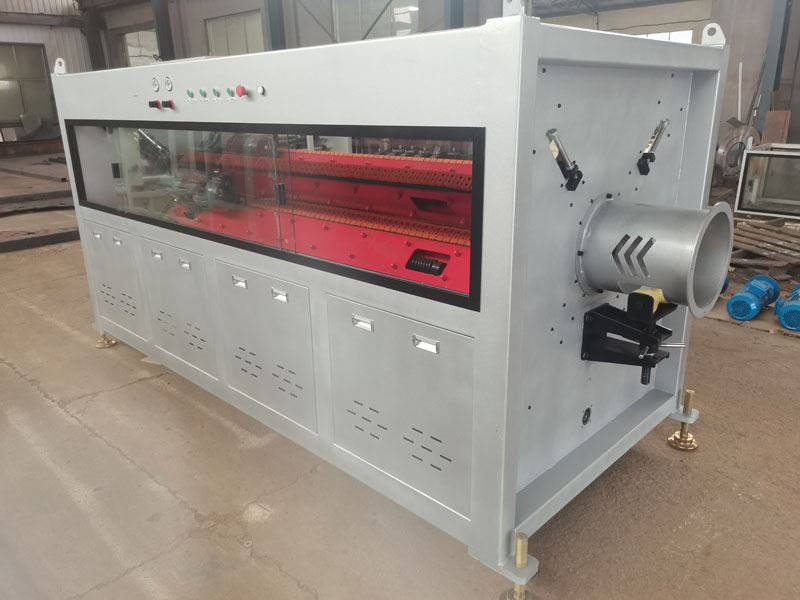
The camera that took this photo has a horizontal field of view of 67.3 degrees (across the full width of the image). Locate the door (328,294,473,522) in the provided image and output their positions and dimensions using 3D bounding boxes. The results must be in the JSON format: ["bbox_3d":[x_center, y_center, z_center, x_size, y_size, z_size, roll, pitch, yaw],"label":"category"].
[{"bbox_3d":[-0.016,0.351,2.112,0.689,0.644,0.020,16,24,42],"label":"door"}]

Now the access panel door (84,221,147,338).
[{"bbox_3d":[-1.748,-0.139,3.709,0.700,0.644,0.020,16,24,42],"label":"access panel door"}]

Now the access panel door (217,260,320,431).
[{"bbox_3d":[-0.588,0.189,2.640,0.693,0.644,0.020,16,24,42],"label":"access panel door"}]

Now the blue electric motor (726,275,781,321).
[{"bbox_3d":[2.640,0.000,4.500,0.260,0.270,0.450,15,24,41],"label":"blue electric motor"}]

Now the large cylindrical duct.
[{"bbox_3d":[0.874,-0.162,2.068,0.380,0.390,0.390,16,24,42],"label":"large cylindrical duct"}]

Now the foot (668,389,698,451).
[{"bbox_3d":[1.355,0.556,2.845,0.130,0.285,0.130,16,24,42],"label":"foot"}]

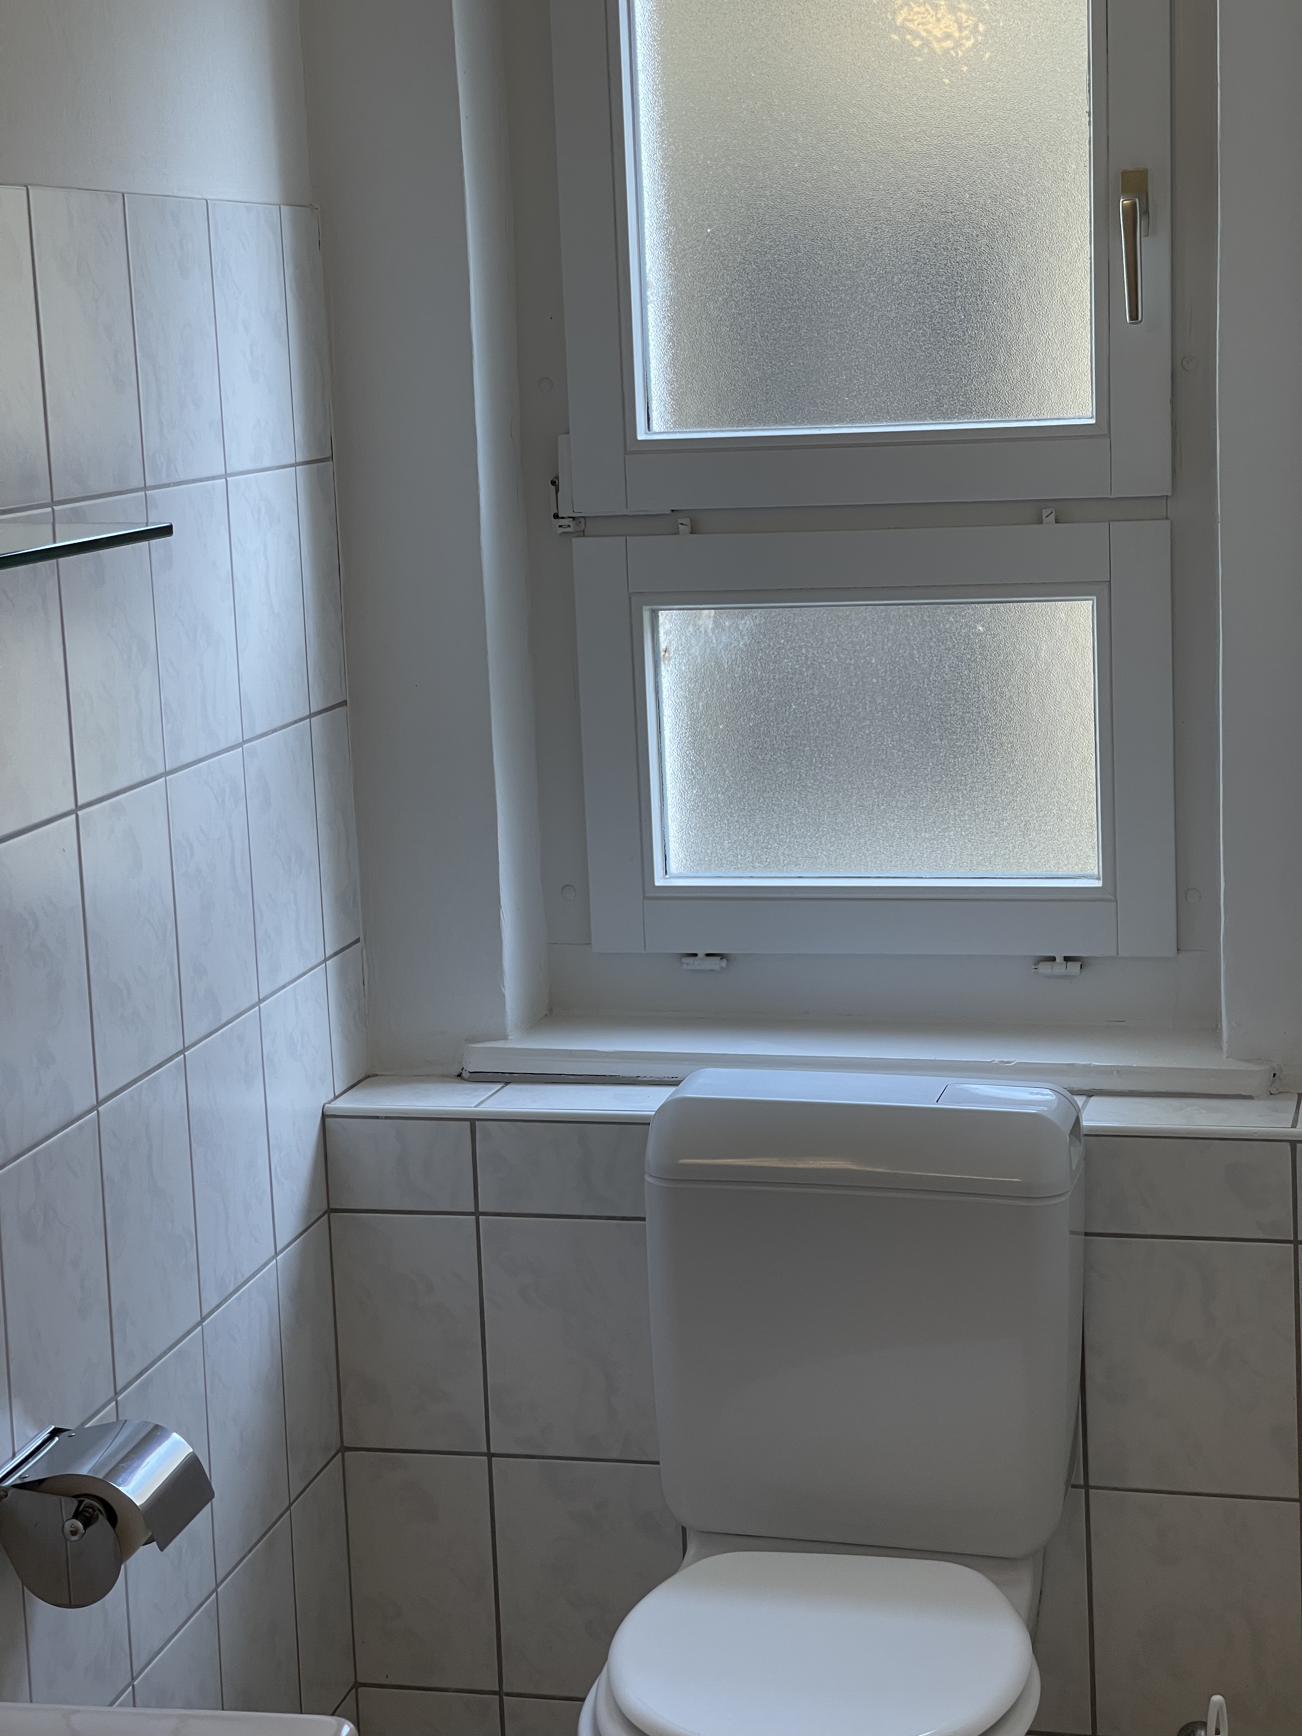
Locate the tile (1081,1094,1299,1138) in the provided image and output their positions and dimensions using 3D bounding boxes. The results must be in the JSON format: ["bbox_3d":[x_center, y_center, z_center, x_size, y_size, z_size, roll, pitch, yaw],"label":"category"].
[{"bbox_3d":[0.523,0.239,3.092,0.199,0.011,0.131,0,10,15],"label":"tile"}]

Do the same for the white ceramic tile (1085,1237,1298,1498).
[{"bbox_3d":[0.518,0.477,3.076,0.199,0.251,0.009,0,10,15],"label":"white ceramic tile"}]

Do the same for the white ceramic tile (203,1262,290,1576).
[{"bbox_3d":[-0.385,0.520,3.028,0.009,0.248,0.199,0,10,13],"label":"white ceramic tile"}]

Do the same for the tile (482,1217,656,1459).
[{"bbox_3d":[-0.070,0.475,3.219,0.199,0.248,0.009,0,10,14],"label":"tile"}]

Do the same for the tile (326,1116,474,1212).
[{"bbox_3d":[-0.253,0.301,3.254,0.155,0.095,0.009,0,10,15],"label":"tile"}]

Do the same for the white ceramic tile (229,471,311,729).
[{"bbox_3d":[-0.373,-0.259,3.114,0.009,0.249,0.200,0,10,13],"label":"white ceramic tile"}]

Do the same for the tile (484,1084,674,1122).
[{"bbox_3d":[-0.065,0.236,3.236,0.199,0.010,0.131,0,10,14],"label":"tile"}]

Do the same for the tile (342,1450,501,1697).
[{"bbox_3d":[-0.235,0.725,3.316,0.156,0.249,0.009,0,9,16],"label":"tile"}]

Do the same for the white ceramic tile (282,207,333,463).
[{"bbox_3d":[-0.350,-0.537,3.231,0.009,0.251,0.114,0,10,13],"label":"white ceramic tile"}]

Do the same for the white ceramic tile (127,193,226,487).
[{"bbox_3d":[-0.429,-0.474,2.881,0.009,0.251,0.199,0,10,13],"label":"white ceramic tile"}]

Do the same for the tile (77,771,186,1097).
[{"bbox_3d":[-0.452,0.060,2.770,0.009,0.249,0.199,0,10,13],"label":"tile"}]

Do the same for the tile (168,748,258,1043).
[{"bbox_3d":[-0.407,0.024,2.961,0.009,0.249,0.200,0,10,13],"label":"tile"}]

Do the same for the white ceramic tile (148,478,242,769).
[{"bbox_3d":[-0.415,-0.224,2.902,0.009,0.248,0.199,0,10,13],"label":"white ceramic tile"}]

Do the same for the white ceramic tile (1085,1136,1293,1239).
[{"bbox_3d":[0.510,0.303,3.041,0.199,0.096,0.009,0,10,14],"label":"white ceramic tile"}]

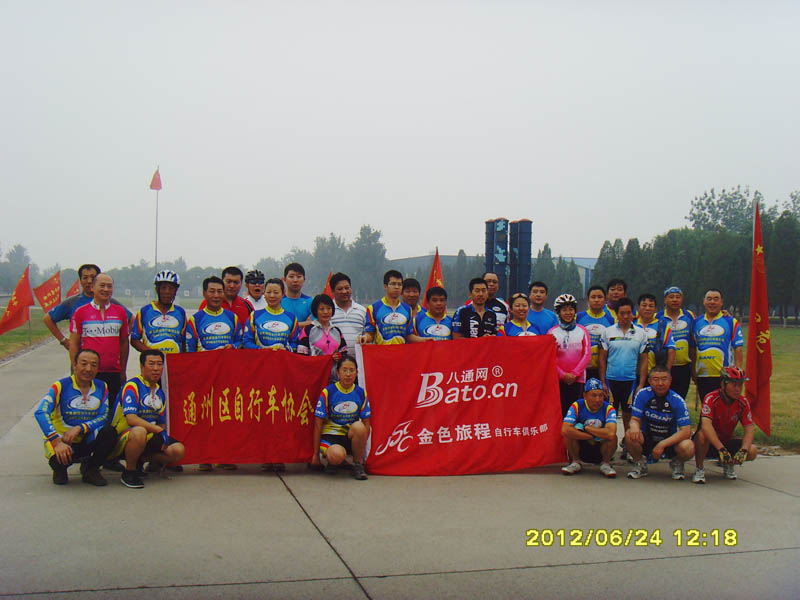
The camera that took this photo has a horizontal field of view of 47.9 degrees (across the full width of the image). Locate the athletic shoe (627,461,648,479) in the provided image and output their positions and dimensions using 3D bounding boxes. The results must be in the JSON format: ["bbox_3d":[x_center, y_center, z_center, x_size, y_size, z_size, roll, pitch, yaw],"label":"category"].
[{"bbox_3d":[2.223,1.580,8.400,0.110,0.130,0.280,1,0,38],"label":"athletic shoe"}]

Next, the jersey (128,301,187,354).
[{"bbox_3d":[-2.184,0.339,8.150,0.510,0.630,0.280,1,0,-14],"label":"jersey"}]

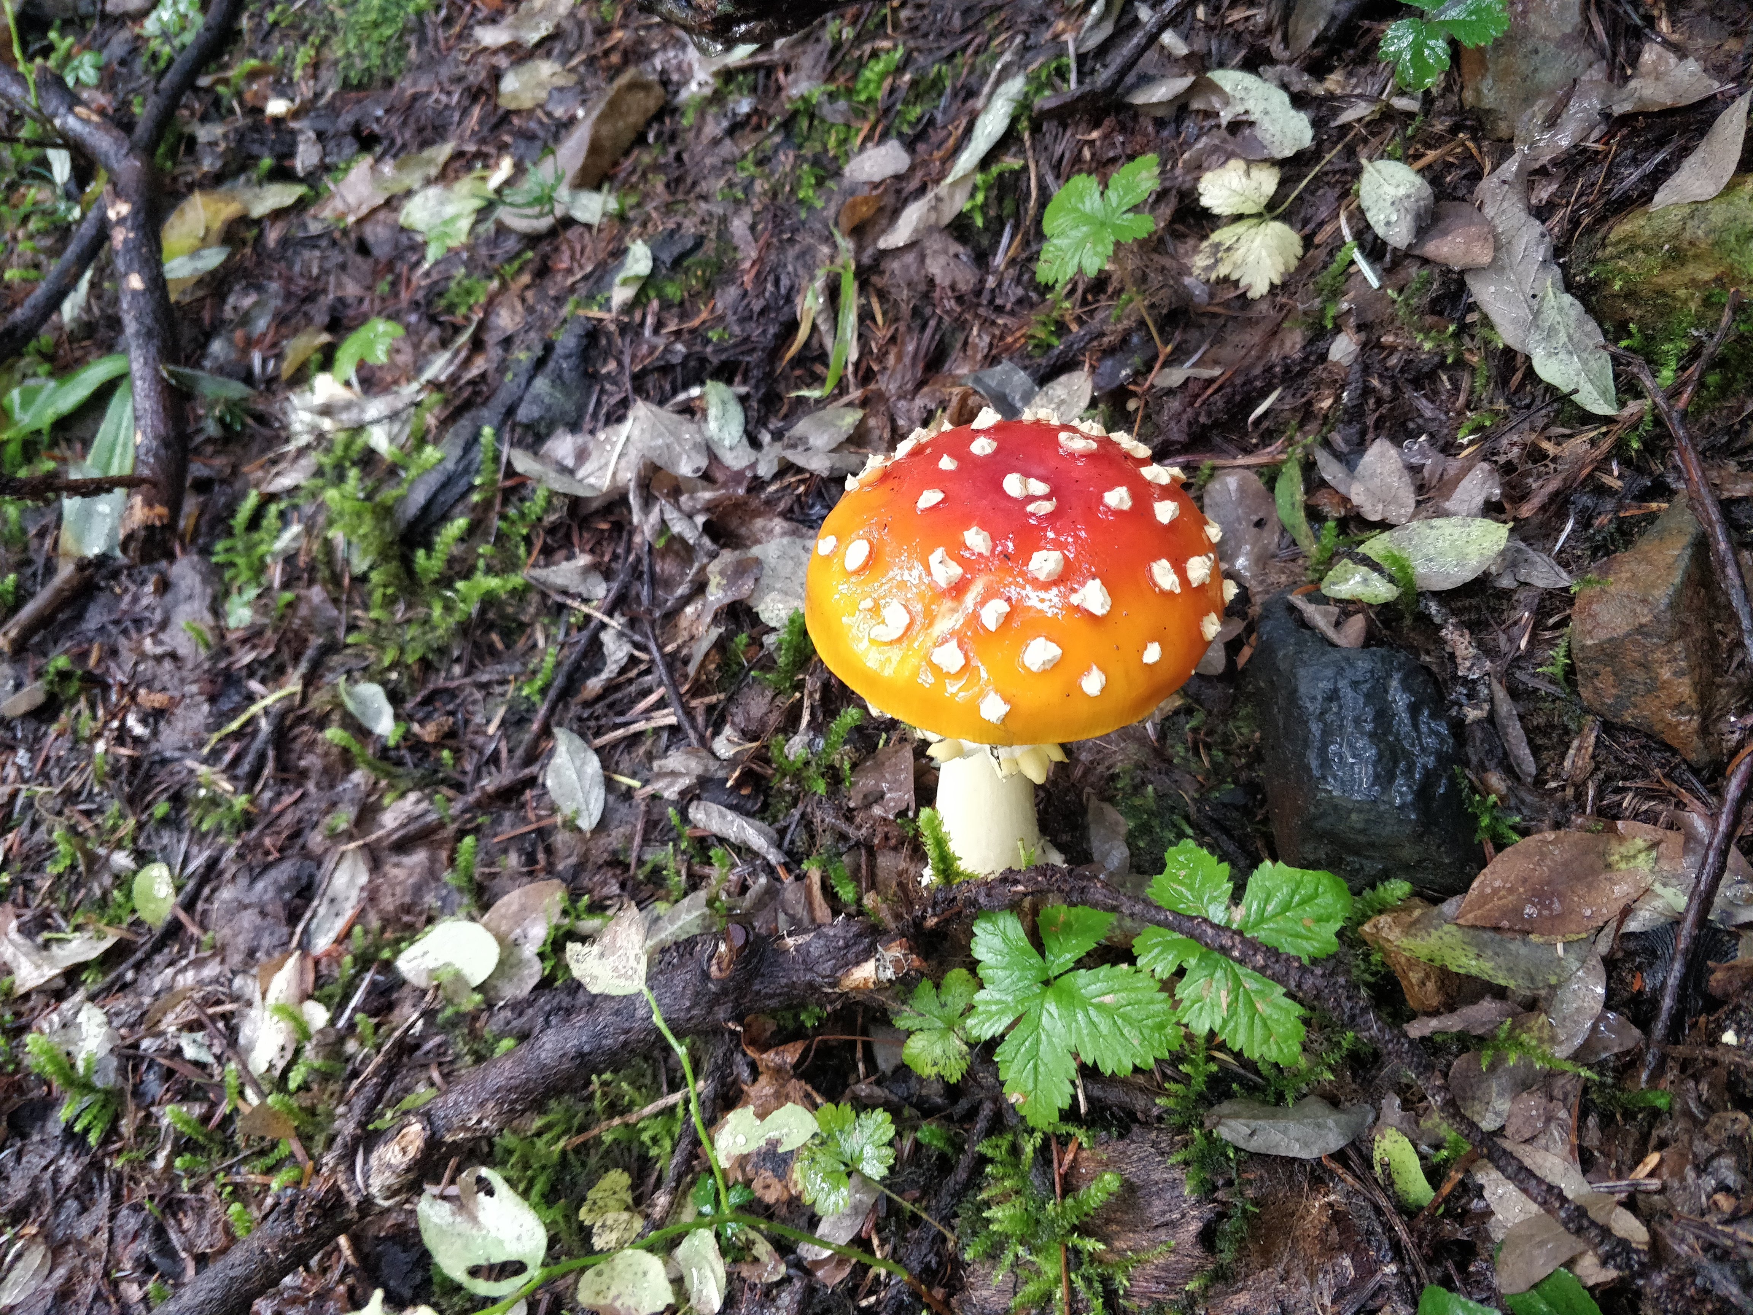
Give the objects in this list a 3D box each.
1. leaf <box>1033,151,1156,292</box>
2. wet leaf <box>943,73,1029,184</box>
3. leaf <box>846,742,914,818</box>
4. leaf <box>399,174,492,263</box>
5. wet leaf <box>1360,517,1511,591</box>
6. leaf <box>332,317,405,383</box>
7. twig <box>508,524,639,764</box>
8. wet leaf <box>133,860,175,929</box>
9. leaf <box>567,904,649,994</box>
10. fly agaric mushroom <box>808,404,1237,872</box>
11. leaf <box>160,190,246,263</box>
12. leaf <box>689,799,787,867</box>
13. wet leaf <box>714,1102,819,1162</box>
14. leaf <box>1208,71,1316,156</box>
[{"bbox_3d":[0.109,-0.216,0.601,0.062,0.015,0.067,-6,70,1],"label":"leaf"},{"bbox_3d":[0.046,-0.213,0.487,0.012,0.008,0.068,26,70,15],"label":"wet leaf"},{"bbox_3d":[0.002,0.037,0.378,0.019,0.010,0.025,3,66,6],"label":"leaf"},{"bbox_3d":[-0.173,-0.174,0.485,0.036,0.009,0.043,-5,66,2],"label":"leaf"},{"bbox_3d":[0.184,-0.034,0.396,0.052,0.008,0.026,-10,66,0],"label":"wet leaf"},{"bbox_3d":[-0.216,-0.129,0.512,0.026,0.008,0.035,40,74,17],"label":"leaf"},{"bbox_3d":[-0.119,-0.003,0.478,0.007,0.007,0.106,16,71,19],"label":"twig"},{"bbox_3d":[-0.254,0.084,0.427,0.013,0.007,0.024,-12,58,-8],"label":"wet leaf"},{"bbox_3d":[-0.072,0.083,0.337,0.023,0.010,0.024,-42,76,-9],"label":"leaf"},{"bbox_3d":[0.040,0.015,0.380,0.120,0.182,0.120,0,45,0],"label":"fly agaric mushroom"},{"bbox_3d":[-0.276,-0.178,0.493,0.040,0.010,0.027,-37,69,-12],"label":"leaf"},{"bbox_3d":[-0.046,0.058,0.403,0.041,0.009,0.009,29,65,18],"label":"leaf"},{"bbox_3d":[-0.034,0.149,0.381,0.035,0.010,0.014,-14,64,6],"label":"wet leaf"},{"bbox_3d":[0.213,-0.307,0.683,0.042,0.014,0.079,-27,61,-16],"label":"leaf"}]

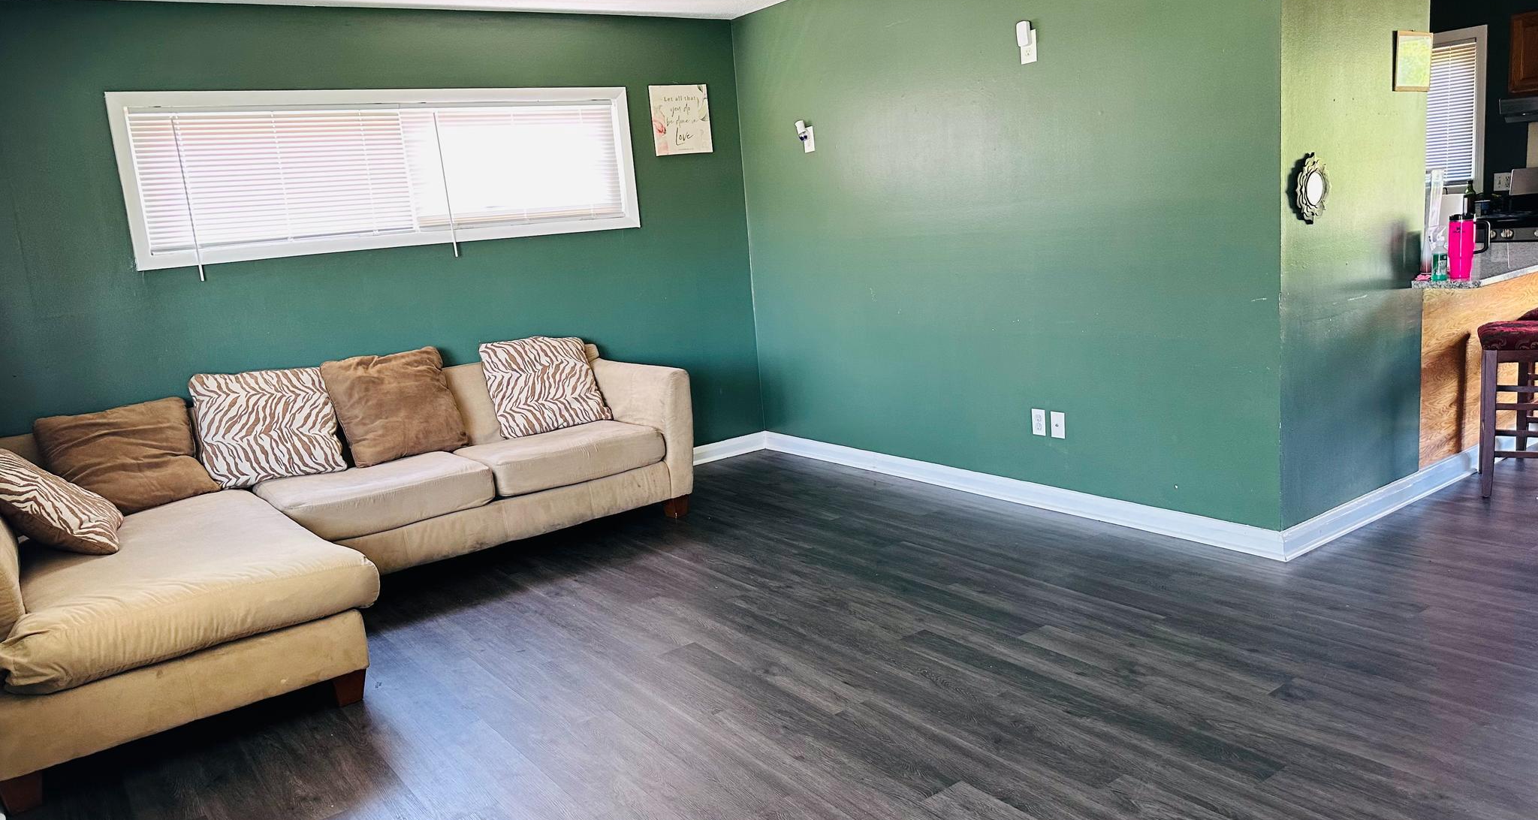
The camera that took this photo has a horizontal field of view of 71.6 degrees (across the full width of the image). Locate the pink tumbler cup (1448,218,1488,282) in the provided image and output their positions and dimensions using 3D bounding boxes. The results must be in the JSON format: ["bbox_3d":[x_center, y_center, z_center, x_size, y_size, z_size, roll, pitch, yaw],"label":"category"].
[{"bbox_3d":[2.724,-0.636,4.150,0.090,0.255,0.139,-15,14,-43],"label":"pink tumbler cup"}]

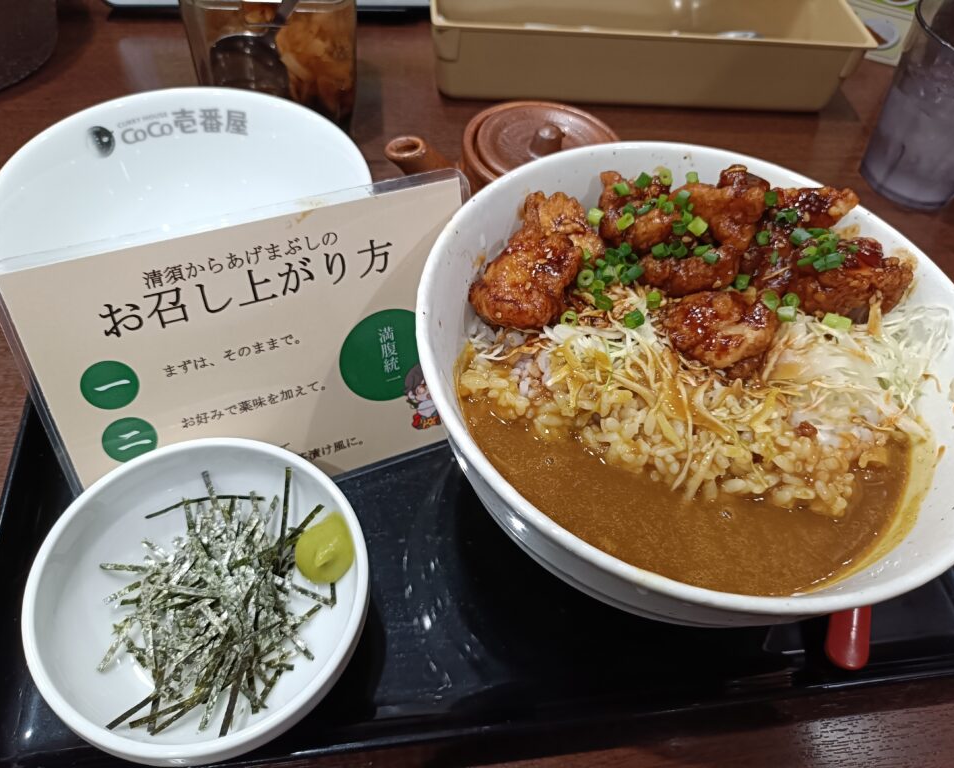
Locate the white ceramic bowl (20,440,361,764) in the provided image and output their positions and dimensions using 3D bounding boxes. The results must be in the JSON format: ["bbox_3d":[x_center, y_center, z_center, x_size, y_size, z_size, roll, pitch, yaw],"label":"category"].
[{"bbox_3d":[-0.090,0.071,0.251,0.107,0.032,0.107,3,54,-4],"label":"white ceramic bowl"}]

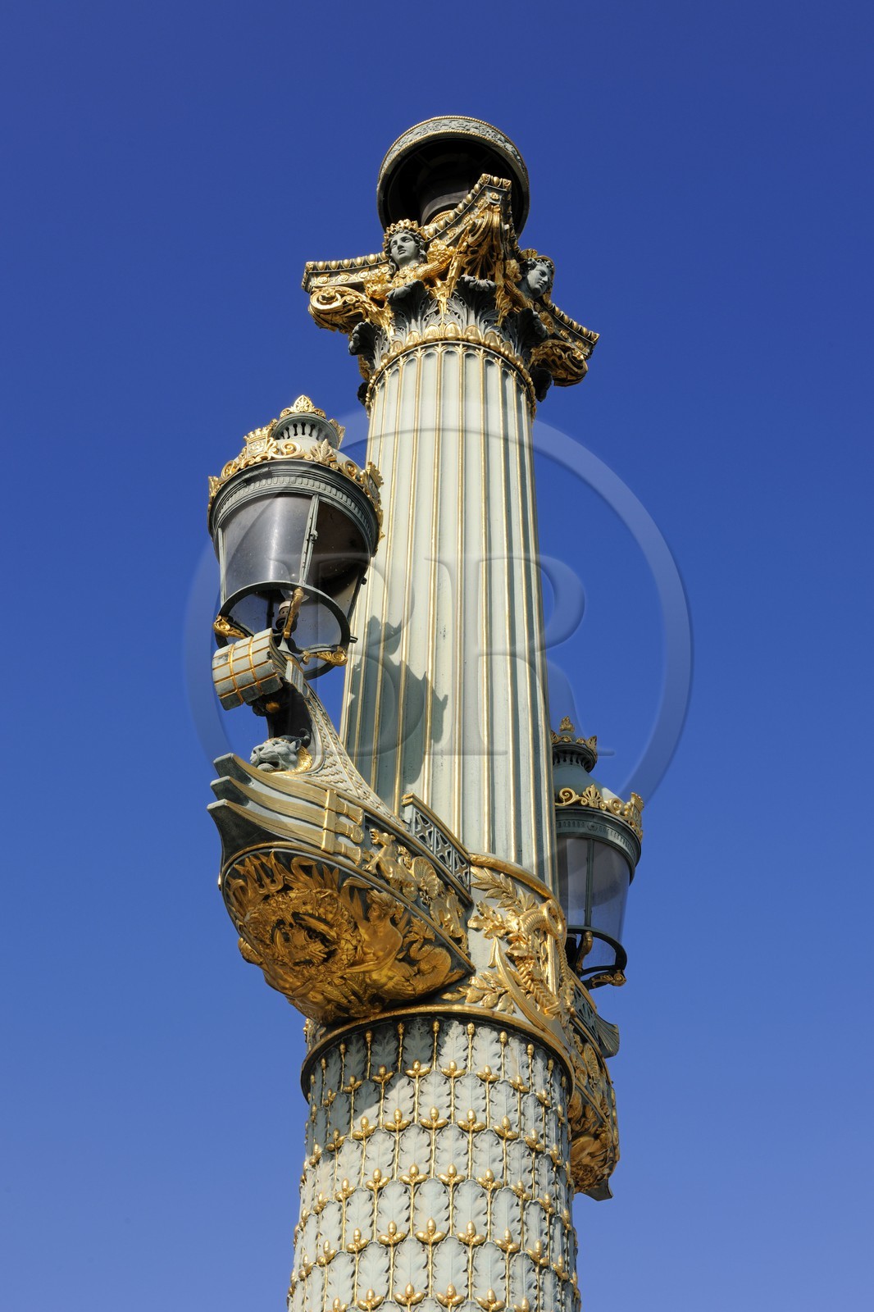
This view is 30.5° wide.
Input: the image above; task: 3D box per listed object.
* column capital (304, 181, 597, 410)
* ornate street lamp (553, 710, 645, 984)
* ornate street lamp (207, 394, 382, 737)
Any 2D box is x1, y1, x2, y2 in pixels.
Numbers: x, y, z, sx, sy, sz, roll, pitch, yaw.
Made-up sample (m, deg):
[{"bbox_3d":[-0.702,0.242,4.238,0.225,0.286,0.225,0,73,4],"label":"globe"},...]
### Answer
[{"bbox_3d":[0.056,-1.157,6.245,0.938,0.730,0.938,-22,-51,21],"label":"column capital"},{"bbox_3d":[0.431,0.629,5.394,0.519,1.169,0.519,-22,-51,21],"label":"ornate street lamp"},{"bbox_3d":[-0.381,-0.316,4.364,0.519,1.370,0.536,1,-46,1],"label":"ornate street lamp"}]

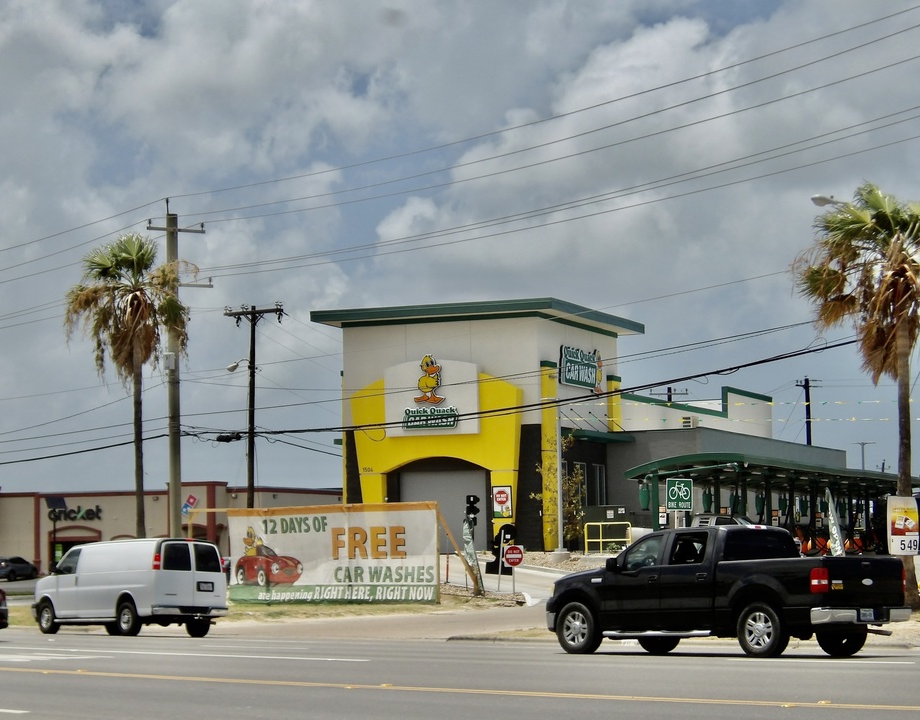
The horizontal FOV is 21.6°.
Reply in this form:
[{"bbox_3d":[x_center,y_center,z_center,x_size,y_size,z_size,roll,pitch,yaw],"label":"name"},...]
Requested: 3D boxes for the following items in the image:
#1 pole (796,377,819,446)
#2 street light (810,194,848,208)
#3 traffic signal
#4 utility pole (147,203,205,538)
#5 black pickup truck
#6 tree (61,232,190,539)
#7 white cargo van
[{"bbox_3d":[20.717,6.401,141.444,0.800,10.800,1.300,-5,-7,30],"label":"pole"},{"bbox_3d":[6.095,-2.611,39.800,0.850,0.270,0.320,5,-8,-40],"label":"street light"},{"bbox_3d":[0.389,4.653,75.000,0.360,0.930,0.380,-5,-8,40],"label":"traffic signal"},{"bbox_3d":[-7.193,1.251,61.000,1.750,10.600,0.400,4,-7,-32],"label":"utility pole"},{"bbox_3d":[3.724,3.388,35.371,2.000,1.900,5.680,6,-8,-42],"label":"black pickup truck"},{"bbox_3d":[-8.337,1.655,60.500,3.100,9.600,3.100,1,-6,-8],"label":"tree"},{"bbox_3d":[-7.574,5.195,54.861,2.000,2.120,5.750,5,-8,-39],"label":"white cargo van"}]

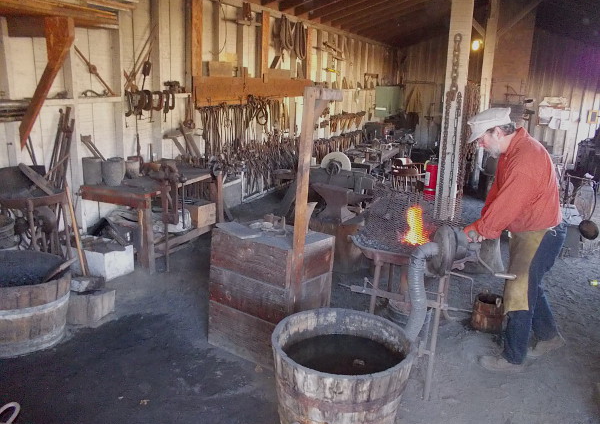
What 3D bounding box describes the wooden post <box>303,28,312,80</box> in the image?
[{"bbox_3d":[0.179,-2.852,9.016,0.050,0.919,0.200,8,16,21],"label":"wooden post"}]

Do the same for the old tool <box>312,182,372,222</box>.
[{"bbox_3d":[0.358,-0.071,4.591,0.640,0.280,0.190,10,17,28],"label":"old tool"}]

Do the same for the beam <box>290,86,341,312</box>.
[{"bbox_3d":[0.093,0.127,2.780,0.260,1.580,0.090,-1,16,-15],"label":"beam"}]

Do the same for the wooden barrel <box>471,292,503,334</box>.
[{"bbox_3d":[1.384,0.726,3.667,0.230,0.245,0.230,8,16,22],"label":"wooden barrel"}]

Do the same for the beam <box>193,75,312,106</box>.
[{"bbox_3d":[-0.510,-1.831,7.544,0.050,0.310,3.830,8,16,21],"label":"beam"}]

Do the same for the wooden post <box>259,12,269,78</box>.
[{"bbox_3d":[-0.503,-2.445,7.400,0.050,0.957,0.200,8,16,21],"label":"wooden post"}]

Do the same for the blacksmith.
[{"bbox_3d":[1.335,0.185,3.150,0.660,1.600,0.500,-2,16,-15],"label":"blacksmith"}]

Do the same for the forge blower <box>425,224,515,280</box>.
[{"bbox_3d":[0.960,0.215,2.820,0.470,0.310,0.290,1,15,-3],"label":"forge blower"}]

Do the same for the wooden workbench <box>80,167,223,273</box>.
[{"bbox_3d":[-1.444,-0.002,5.165,0.800,0.700,1.420,8,16,21],"label":"wooden workbench"}]

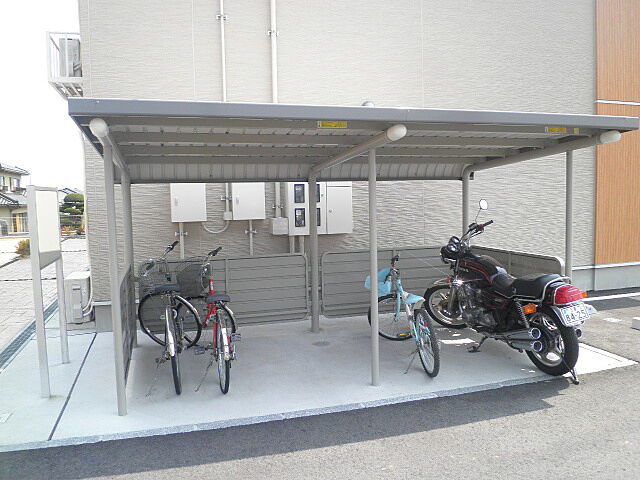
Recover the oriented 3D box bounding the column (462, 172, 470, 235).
[{"bbox_3d":[1.931,0.069,6.353,0.081,1.988,0.081,-3,4,-18],"label":"column"}]

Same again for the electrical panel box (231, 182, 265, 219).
[{"bbox_3d":[-0.895,-0.487,5.960,0.406,0.475,0.170,-3,4,-18],"label":"electrical panel box"}]

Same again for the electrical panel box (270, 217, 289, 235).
[{"bbox_3d":[-0.513,-0.172,6.085,0.192,0.213,0.140,-3,4,-18],"label":"electrical panel box"}]

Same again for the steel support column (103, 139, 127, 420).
[{"bbox_3d":[-1.383,0.281,3.238,0.062,1.848,0.062,-3,6,-17],"label":"steel support column"}]

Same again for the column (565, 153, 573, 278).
[{"bbox_3d":[2.312,0.175,4.450,0.060,1.953,0.060,-3,6,-17],"label":"column"}]

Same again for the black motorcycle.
[{"bbox_3d":[1.707,0.423,4.791,0.830,1.380,2.140,-3,6,-17],"label":"black motorcycle"}]

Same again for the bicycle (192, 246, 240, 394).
[{"bbox_3d":[-0.948,0.612,4.154,0.540,1.040,1.700,-3,6,-17],"label":"bicycle"}]

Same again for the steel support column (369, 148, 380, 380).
[{"bbox_3d":[0.460,0.239,4.089,0.062,2.015,0.062,-3,4,-18],"label":"steel support column"}]

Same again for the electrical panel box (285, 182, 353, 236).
[{"bbox_3d":[-0.025,-0.400,5.912,0.839,0.677,0.180,-3,6,-17],"label":"electrical panel box"}]

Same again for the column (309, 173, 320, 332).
[{"bbox_3d":[-0.065,0.147,5.354,0.082,1.782,0.082,-3,6,-17],"label":"column"}]

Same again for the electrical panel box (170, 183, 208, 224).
[{"bbox_3d":[-1.577,-0.457,5.741,0.410,0.481,0.170,-3,4,-18],"label":"electrical panel box"}]

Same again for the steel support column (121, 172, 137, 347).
[{"bbox_3d":[-2.002,0.206,5.089,0.082,1.851,0.082,-3,4,-18],"label":"steel support column"}]

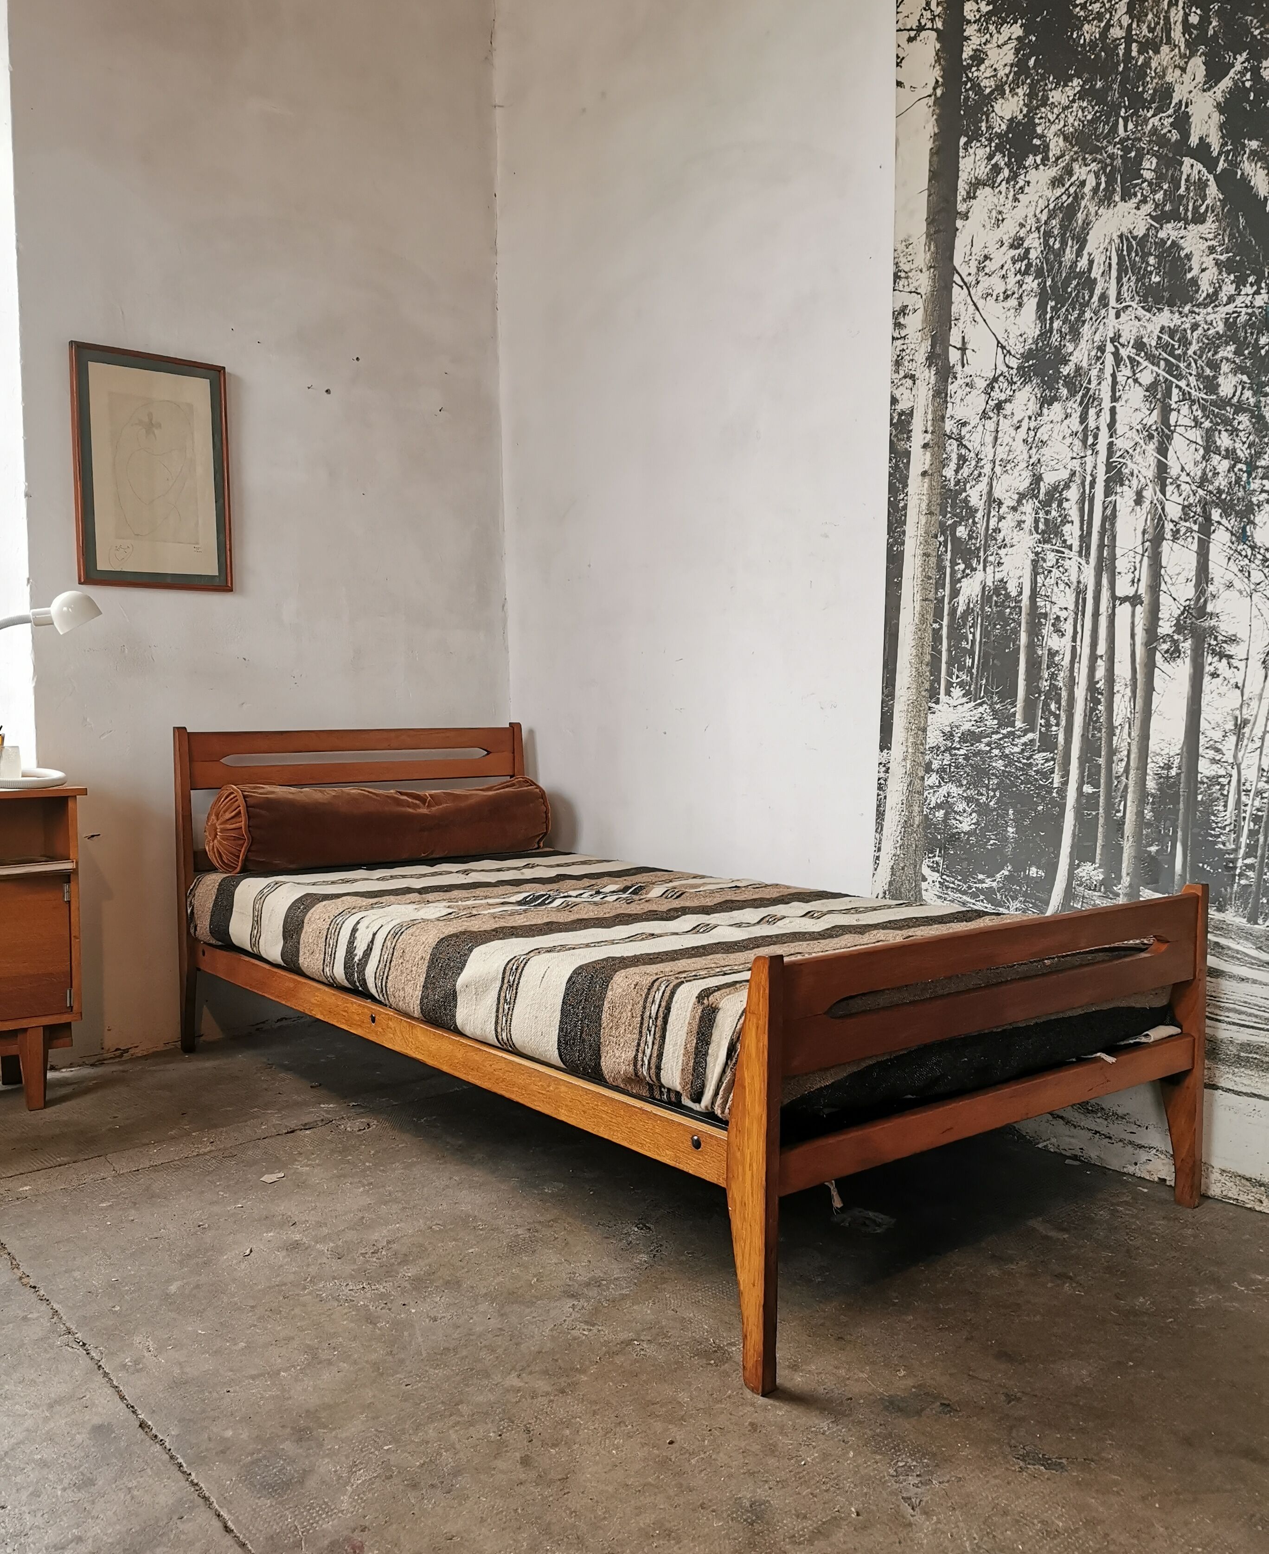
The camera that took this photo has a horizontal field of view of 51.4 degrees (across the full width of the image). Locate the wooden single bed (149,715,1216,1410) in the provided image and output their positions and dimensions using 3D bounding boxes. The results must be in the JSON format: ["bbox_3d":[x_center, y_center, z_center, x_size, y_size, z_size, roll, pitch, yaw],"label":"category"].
[{"bbox_3d":[-0.086,0.287,2.613,0.960,0.760,2.020,-2,4,-38],"label":"wooden single bed"}]

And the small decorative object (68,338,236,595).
[{"bbox_3d":[-1.106,-0.700,3.038,0.363,0.530,0.022,-3,4,-44],"label":"small decorative object"}]

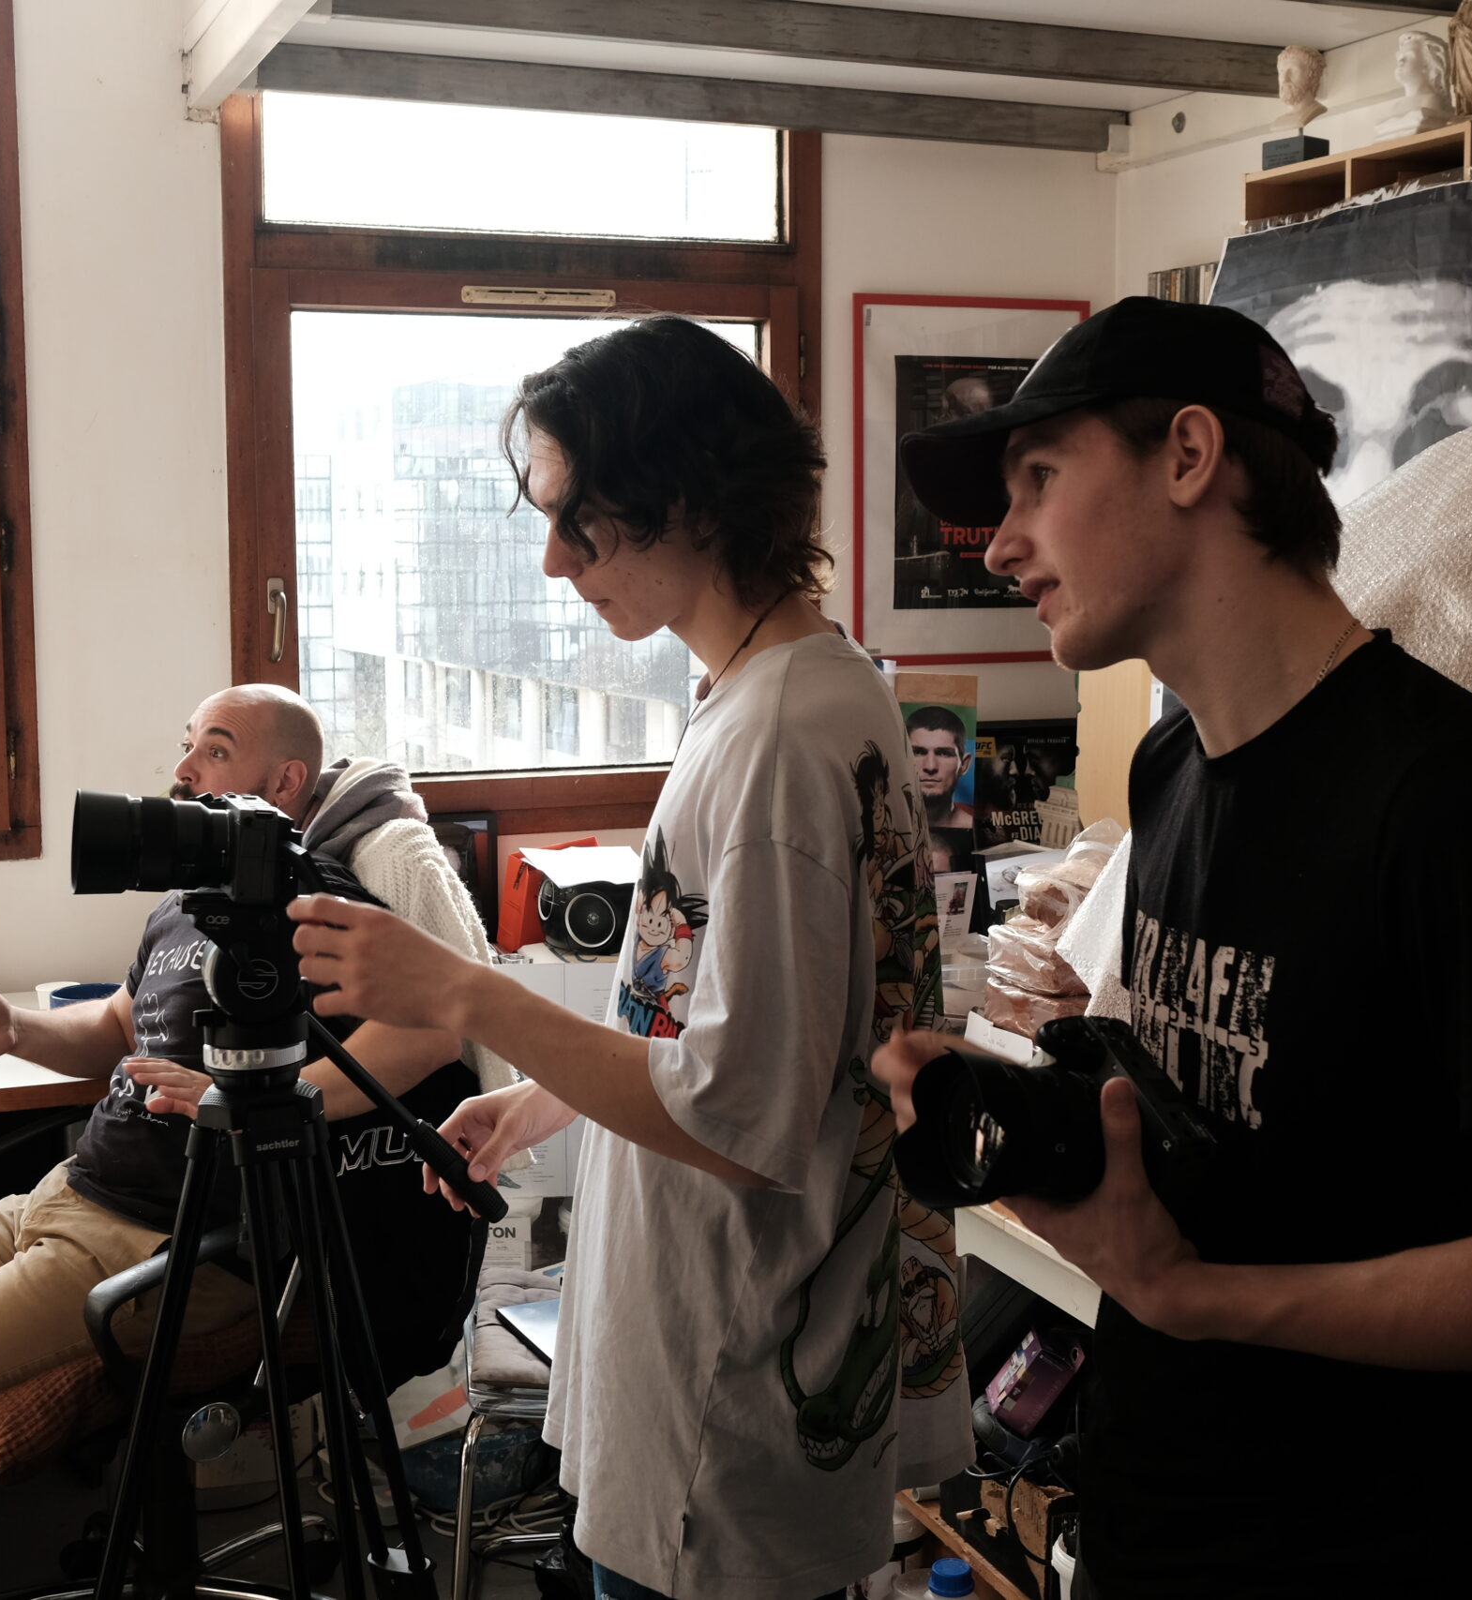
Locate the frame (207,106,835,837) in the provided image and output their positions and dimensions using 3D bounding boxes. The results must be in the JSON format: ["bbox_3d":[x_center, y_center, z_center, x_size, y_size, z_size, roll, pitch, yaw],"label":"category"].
[{"bbox_3d":[-0.364,-0.601,4.282,1.131,1.323,0.080,-3,7,-23],"label":"frame"}]

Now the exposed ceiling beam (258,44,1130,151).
[{"bbox_3d":[-0.041,-1.268,4.249,1.712,0.088,0.078,-3,7,-23],"label":"exposed ceiling beam"}]

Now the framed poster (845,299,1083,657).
[{"bbox_3d":[0.473,-0.627,4.602,0.524,0.713,0.025,-3,7,-23],"label":"framed poster"}]

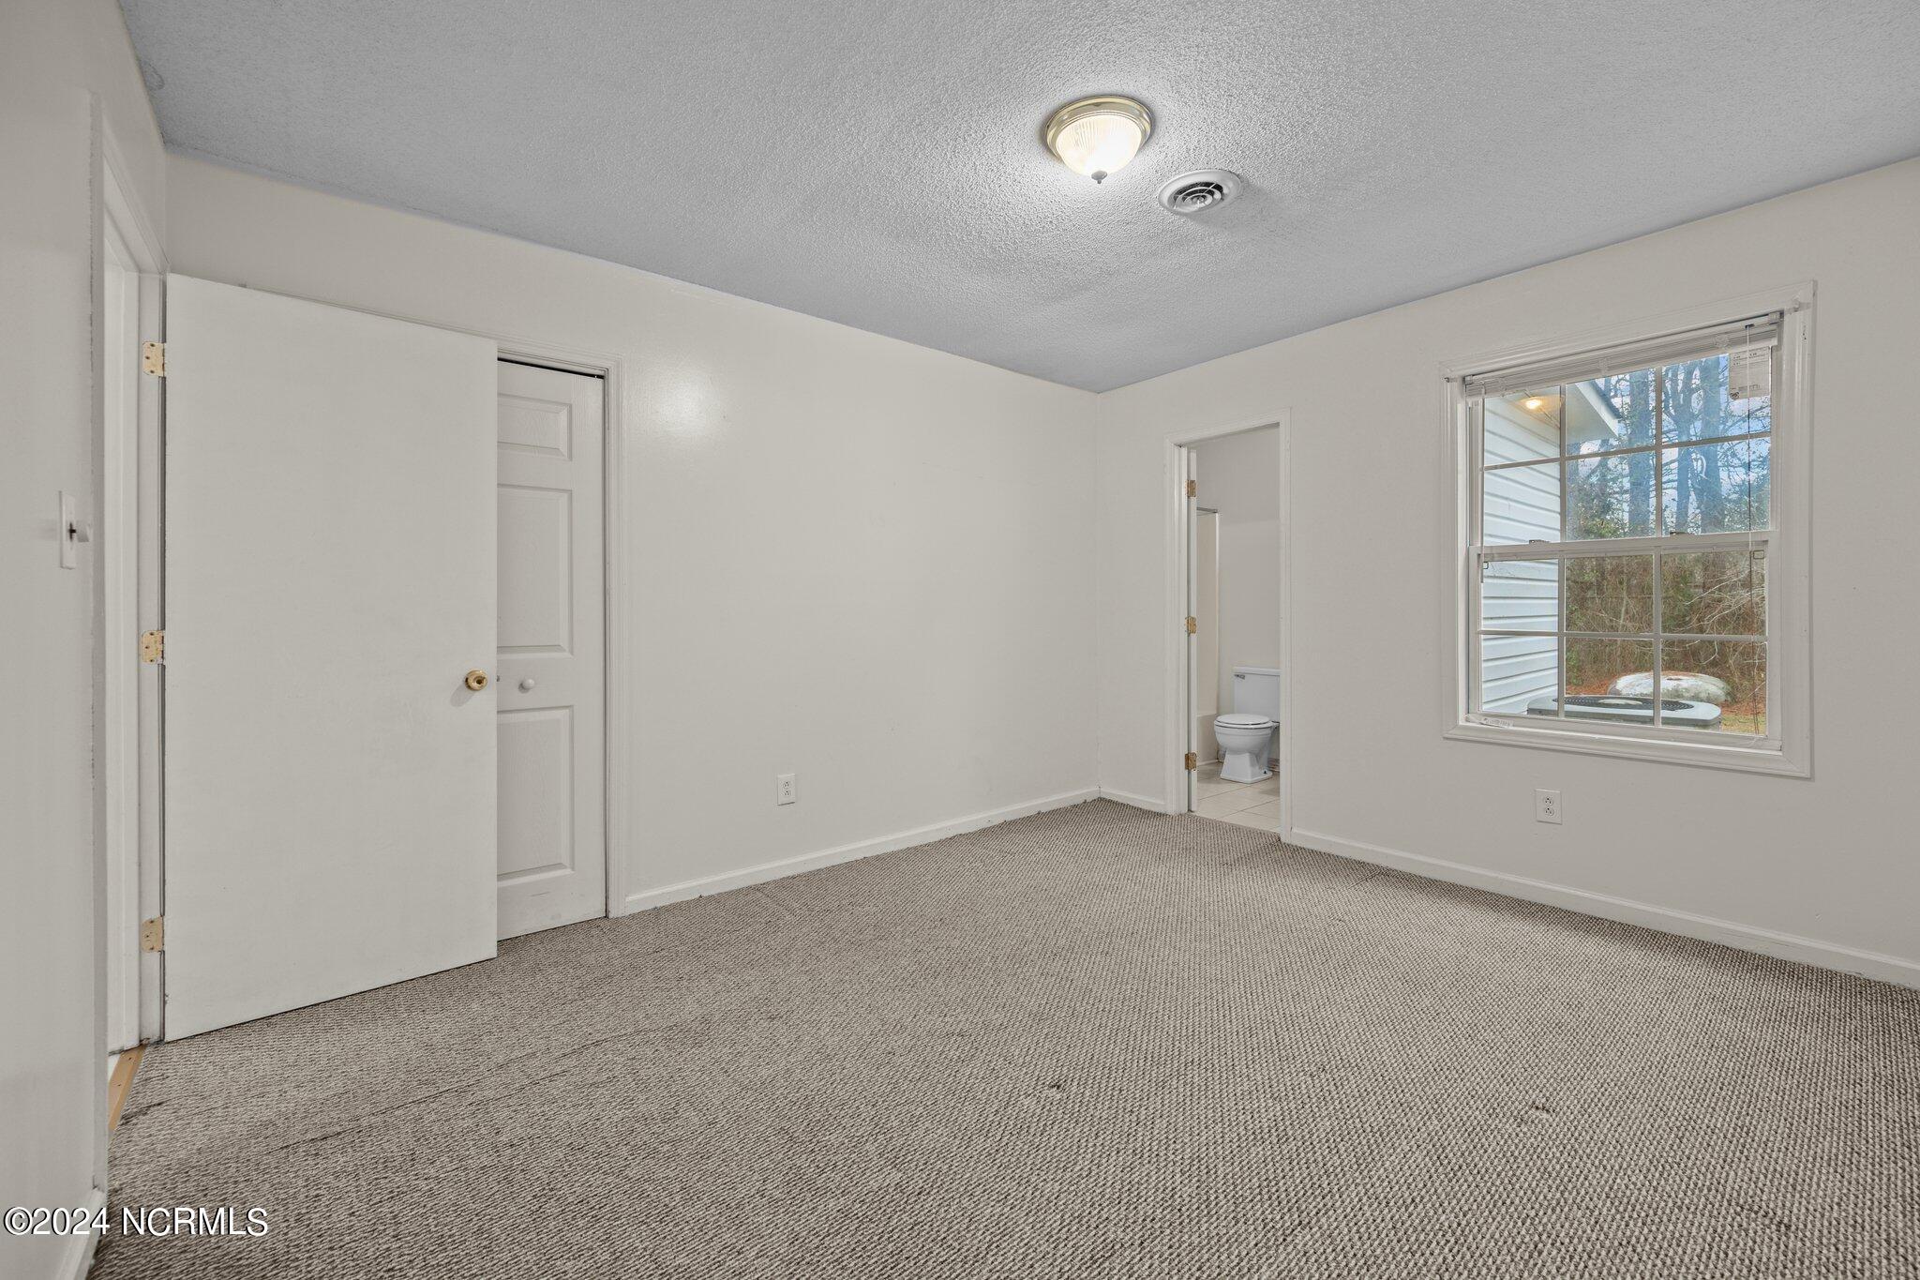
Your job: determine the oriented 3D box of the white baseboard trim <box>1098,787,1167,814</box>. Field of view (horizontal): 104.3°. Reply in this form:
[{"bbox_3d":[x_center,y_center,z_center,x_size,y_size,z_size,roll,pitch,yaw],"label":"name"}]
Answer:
[{"bbox_3d":[0.971,0.929,4.290,0.015,0.066,0.480,-1,1,-40],"label":"white baseboard trim"}]

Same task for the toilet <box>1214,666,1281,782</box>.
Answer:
[{"bbox_3d":[2.064,0.581,5.219,0.710,0.735,0.470,-1,1,-40],"label":"toilet"}]

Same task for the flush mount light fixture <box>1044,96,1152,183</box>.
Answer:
[{"bbox_3d":[0.379,-1.319,2.030,0.283,0.150,0.283,0,1,0],"label":"flush mount light fixture"}]

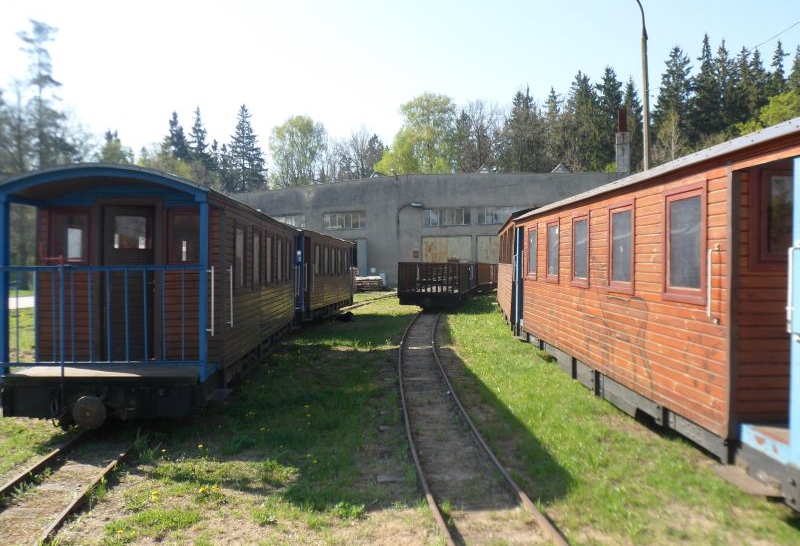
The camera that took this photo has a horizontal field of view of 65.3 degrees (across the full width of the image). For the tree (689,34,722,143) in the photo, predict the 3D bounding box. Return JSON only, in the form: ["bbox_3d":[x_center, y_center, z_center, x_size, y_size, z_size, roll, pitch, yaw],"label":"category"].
[{"bbox_3d":[31.823,-12.158,64.813,5.000,25.576,5.000,0,1,0],"label":"tree"}]

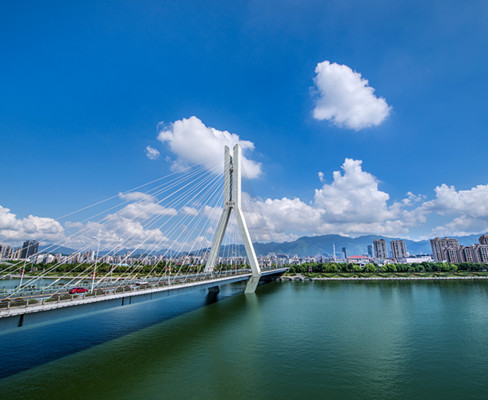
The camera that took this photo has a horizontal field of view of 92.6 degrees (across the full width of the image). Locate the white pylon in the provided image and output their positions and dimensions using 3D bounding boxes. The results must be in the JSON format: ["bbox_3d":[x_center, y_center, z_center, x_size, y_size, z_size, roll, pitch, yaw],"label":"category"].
[{"bbox_3d":[-8.180,10.600,180.340,41.140,112.620,7.500,-5,-16,20],"label":"white pylon"}]

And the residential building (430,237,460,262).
[{"bbox_3d":[615.330,157.210,712.380,68.000,81.040,18.000,2,-15,-6],"label":"residential building"}]

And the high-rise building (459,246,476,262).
[{"bbox_3d":[622.390,156.260,649.070,23.000,50.950,15.000,2,-15,-6],"label":"high-rise building"}]

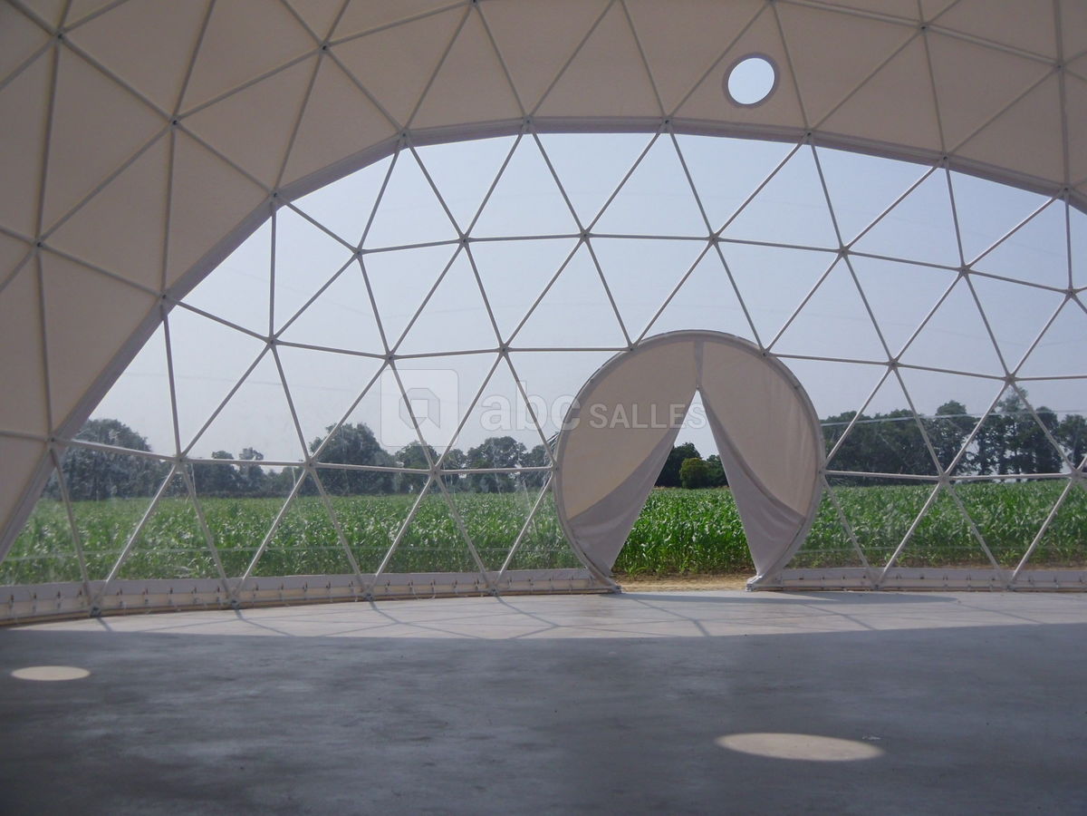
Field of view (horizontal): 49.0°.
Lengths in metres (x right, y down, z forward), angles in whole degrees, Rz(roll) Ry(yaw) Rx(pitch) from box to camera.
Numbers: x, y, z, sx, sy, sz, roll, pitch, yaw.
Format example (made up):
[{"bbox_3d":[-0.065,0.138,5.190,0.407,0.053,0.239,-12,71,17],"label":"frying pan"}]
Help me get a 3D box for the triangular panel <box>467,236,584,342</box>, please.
[{"bbox_3d":[-0.386,-2.035,21.197,2.155,1.896,0.040,-7,26,-26],"label":"triangular panel"}]

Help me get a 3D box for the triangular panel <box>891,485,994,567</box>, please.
[{"bbox_3d":[7.538,2.274,22.707,1.840,1.563,0.070,-1,-2,13],"label":"triangular panel"}]

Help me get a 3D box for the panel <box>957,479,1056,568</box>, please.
[{"bbox_3d":[8.991,2.339,22.891,2.179,1.963,0.040,-3,1,18],"label":"panel"}]

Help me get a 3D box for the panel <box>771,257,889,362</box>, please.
[{"bbox_3d":[5.588,-1.894,22.687,2.291,1.939,0.040,4,19,0],"label":"panel"}]

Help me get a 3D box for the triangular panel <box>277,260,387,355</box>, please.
[{"bbox_3d":[-3.188,-1.688,19.250,0.040,1.494,2.186,24,12,42],"label":"triangular panel"}]

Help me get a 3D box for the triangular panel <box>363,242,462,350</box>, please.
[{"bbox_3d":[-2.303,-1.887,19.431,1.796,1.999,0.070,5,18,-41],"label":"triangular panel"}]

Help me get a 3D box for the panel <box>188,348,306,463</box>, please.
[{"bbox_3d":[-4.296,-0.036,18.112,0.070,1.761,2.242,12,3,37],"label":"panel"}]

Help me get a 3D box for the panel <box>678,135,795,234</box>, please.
[{"bbox_3d":[3.282,-4.021,21.462,2.426,1.970,0.040,2,33,-12],"label":"panel"}]

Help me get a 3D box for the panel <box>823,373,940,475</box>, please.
[{"bbox_3d":[6.664,0.275,23.206,2.168,2.007,0.040,2,9,6],"label":"panel"}]

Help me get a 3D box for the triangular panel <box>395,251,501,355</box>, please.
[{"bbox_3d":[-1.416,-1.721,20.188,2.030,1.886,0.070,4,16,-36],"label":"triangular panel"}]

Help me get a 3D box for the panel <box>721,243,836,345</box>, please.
[{"bbox_3d":[4.275,-2.048,22.590,2.288,1.980,0.040,4,22,-6],"label":"panel"}]

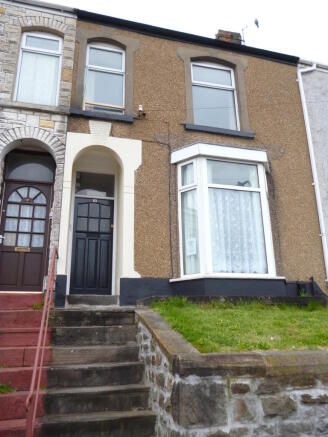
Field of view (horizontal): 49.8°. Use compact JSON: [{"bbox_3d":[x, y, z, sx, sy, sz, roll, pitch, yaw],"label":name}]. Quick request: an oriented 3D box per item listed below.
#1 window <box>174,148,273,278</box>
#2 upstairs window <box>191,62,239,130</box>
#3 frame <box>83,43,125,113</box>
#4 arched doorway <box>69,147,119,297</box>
[{"bbox_3d":[1.337,-0.085,6.963,2.120,2.570,0.520,3,-16,-15],"label":"window"},{"bbox_3d":[1.148,-2.739,8.048,1.120,1.690,0.110,3,-16,-15],"label":"upstairs window"},{"bbox_3d":[-1.225,-2.886,7.424,0.825,1.660,0.110,3,-16,-15],"label":"frame"},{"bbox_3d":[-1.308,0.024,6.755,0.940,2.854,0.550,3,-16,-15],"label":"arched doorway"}]

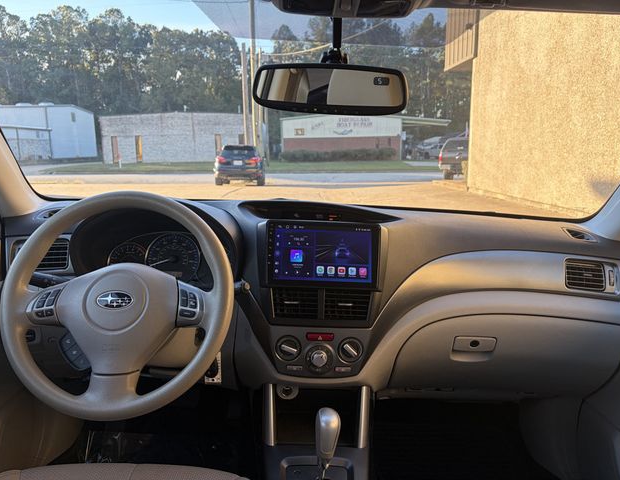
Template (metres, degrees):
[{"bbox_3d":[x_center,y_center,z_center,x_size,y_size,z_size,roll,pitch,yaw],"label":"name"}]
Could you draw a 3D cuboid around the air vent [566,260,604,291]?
[{"bbox_3d":[0.601,0.080,1.050,0.085,0.067,0.030,2,3,0],"label":"air vent"}]

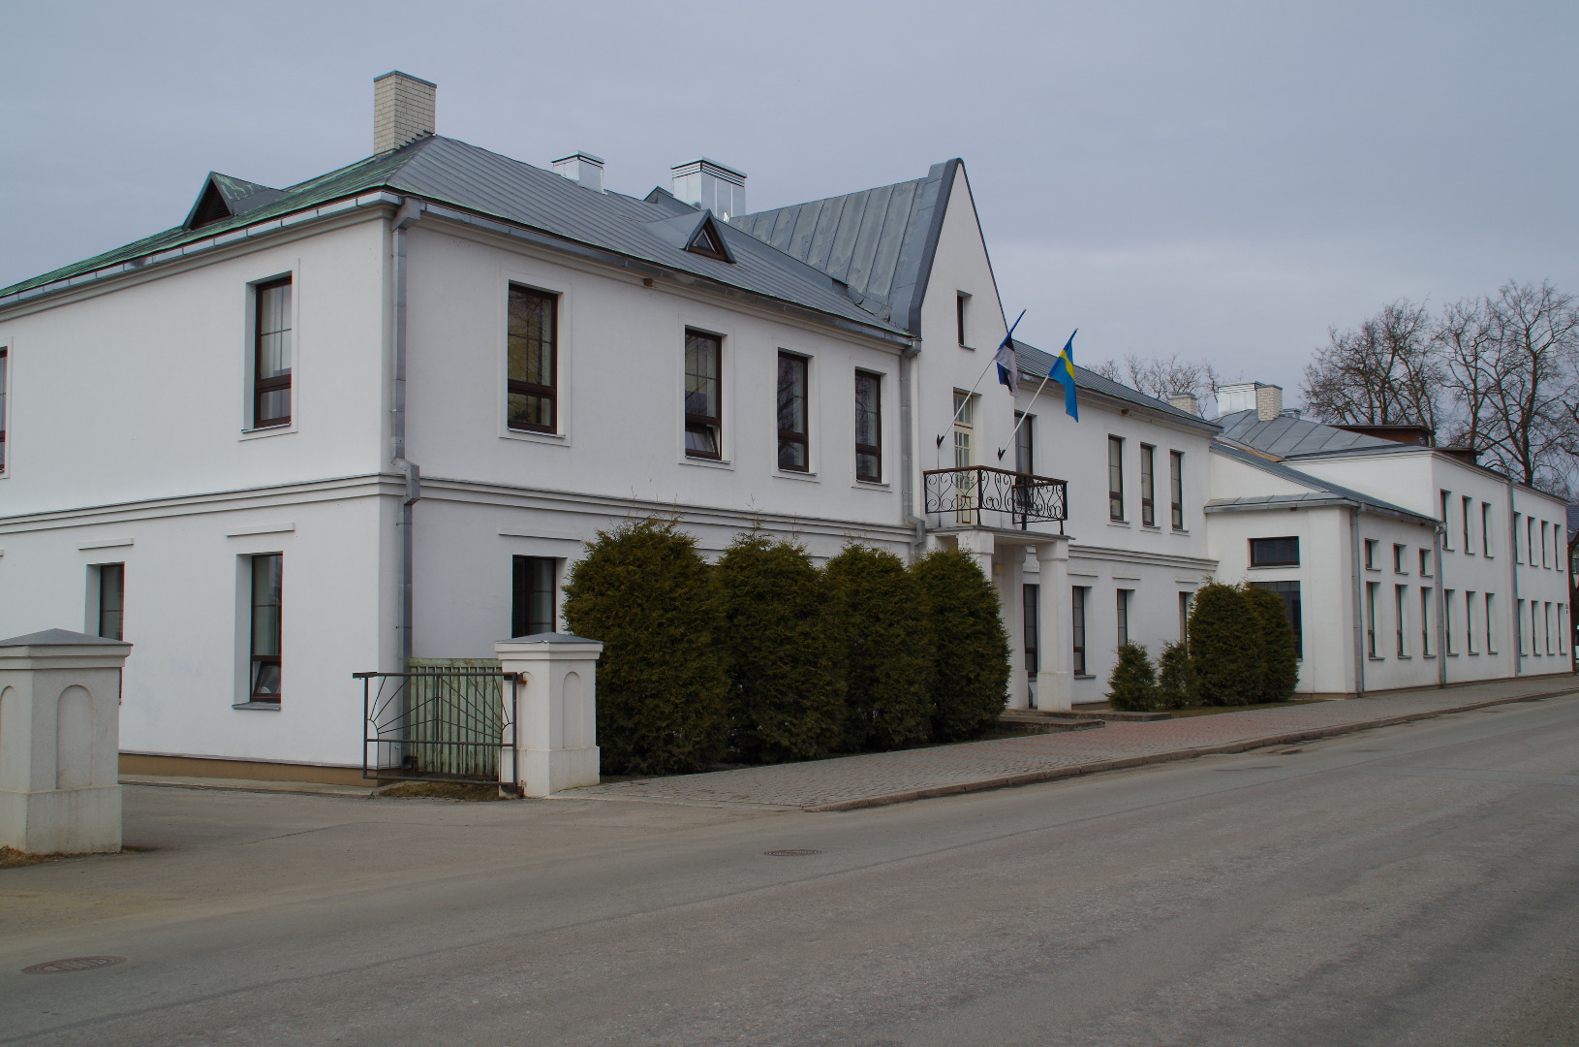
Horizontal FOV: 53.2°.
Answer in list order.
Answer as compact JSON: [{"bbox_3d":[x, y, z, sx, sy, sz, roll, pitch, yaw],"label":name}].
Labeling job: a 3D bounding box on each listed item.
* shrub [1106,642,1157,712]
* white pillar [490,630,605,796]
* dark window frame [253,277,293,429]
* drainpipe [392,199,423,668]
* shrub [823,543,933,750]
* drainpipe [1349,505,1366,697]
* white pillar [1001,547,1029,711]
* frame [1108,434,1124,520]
[{"bbox_3d":[6.879,3.039,31.644,1.000,1.400,1.000,-4,-6,36],"label":"shrub"},{"bbox_3d":[-2.812,2.206,18.537,0.890,1.850,0.890,-4,-6,36],"label":"white pillar"},{"bbox_3d":[-6.656,-2.216,20.636,0.980,1.970,0.120,-4,-6,36],"label":"dark window frame"},{"bbox_3d":[-4.697,-0.608,19.427,0.400,6.800,0.160,-4,-6,37],"label":"drainpipe"},{"bbox_3d":[1.185,1.922,24.907,2.160,3.189,2.160,-1,-5,0],"label":"shrub"},{"bbox_3d":[13.907,1.999,38.585,0.200,4.700,0.200,-4,-5,35],"label":"drainpipe"},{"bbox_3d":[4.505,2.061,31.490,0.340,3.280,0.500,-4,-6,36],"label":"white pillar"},{"bbox_3d":[7.559,-1.023,36.848,0.120,1.990,0.980,-4,-6,36],"label":"frame"}]

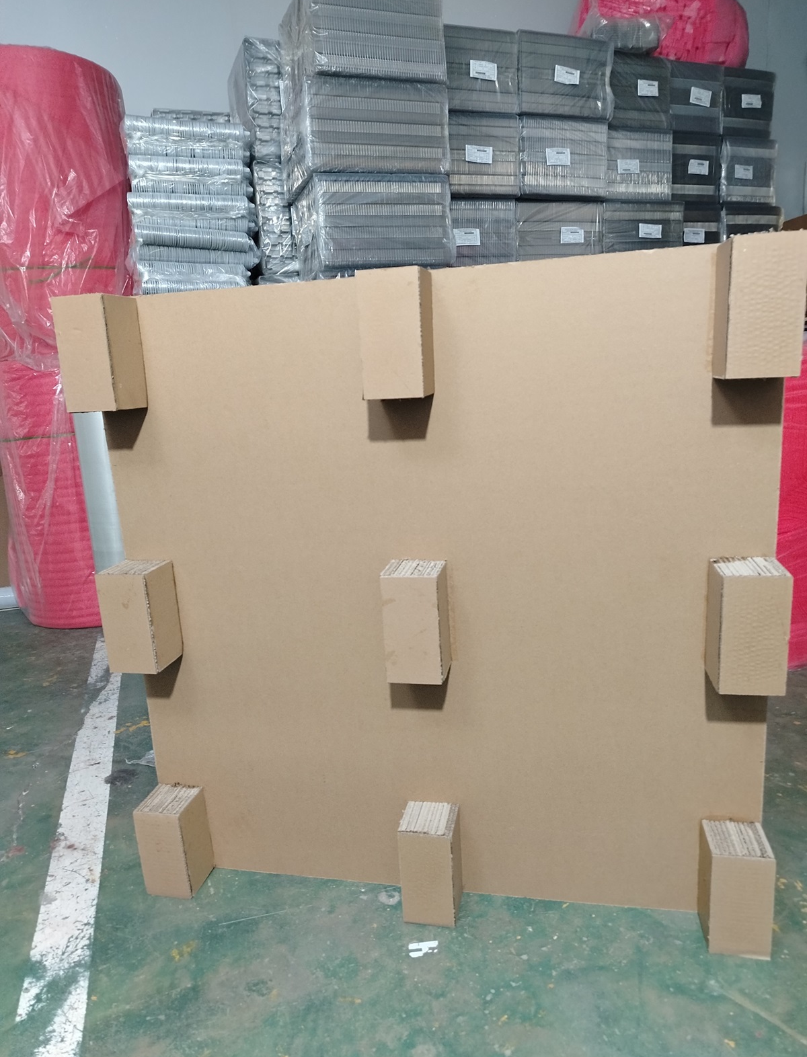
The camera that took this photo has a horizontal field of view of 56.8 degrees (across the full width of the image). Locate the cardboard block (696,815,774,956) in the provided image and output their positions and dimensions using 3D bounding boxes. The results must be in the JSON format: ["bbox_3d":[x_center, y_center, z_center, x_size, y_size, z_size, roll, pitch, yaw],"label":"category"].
[{"bbox_3d":[0.568,0.616,1.278,0.096,0.189,0.097,-1,13,12],"label":"cardboard block"}]

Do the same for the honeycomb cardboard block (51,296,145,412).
[{"bbox_3d":[-0.523,-0.301,1.294,0.096,0.189,0.097,1,13,12],"label":"honeycomb cardboard block"}]

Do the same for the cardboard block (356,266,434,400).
[{"bbox_3d":[-0.010,-0.306,1.181,0.096,0.189,0.097,0,13,12],"label":"cardboard block"}]

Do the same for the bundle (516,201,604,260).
[{"bbox_3d":[0.537,-1.134,2.995,0.381,0.265,0.360,-8,14,-19],"label":"bundle"}]

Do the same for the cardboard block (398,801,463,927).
[{"bbox_3d":[0.053,0.625,1.393,0.096,0.189,0.097,-1,13,12],"label":"cardboard block"}]

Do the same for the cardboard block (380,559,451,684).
[{"bbox_3d":[0.024,0.161,1.287,0.096,0.189,0.097,-1,13,13],"label":"cardboard block"}]

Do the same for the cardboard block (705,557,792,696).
[{"bbox_3d":[0.541,0.153,1.172,0.096,0.189,0.097,-1,13,12],"label":"cardboard block"}]

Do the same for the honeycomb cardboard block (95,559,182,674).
[{"bbox_3d":[-0.491,0.164,1.400,0.096,0.189,0.097,0,13,12],"label":"honeycomb cardboard block"}]

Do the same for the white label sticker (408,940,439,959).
[{"bbox_3d":[0.037,0.738,1.309,0.054,0.002,0.033,-5,13,-4],"label":"white label sticker"}]

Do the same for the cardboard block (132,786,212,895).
[{"bbox_3d":[-0.459,0.630,1.505,0.096,0.189,0.097,-2,13,13],"label":"cardboard block"}]

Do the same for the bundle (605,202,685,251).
[{"bbox_3d":[0.890,-1.187,3.117,0.382,0.265,0.360,-8,14,-19],"label":"bundle"}]

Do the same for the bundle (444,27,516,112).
[{"bbox_3d":[0.197,-1.633,2.766,0.319,0.263,0.360,-8,14,-19],"label":"bundle"}]

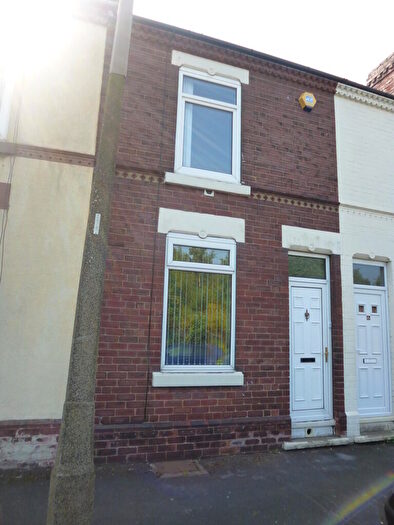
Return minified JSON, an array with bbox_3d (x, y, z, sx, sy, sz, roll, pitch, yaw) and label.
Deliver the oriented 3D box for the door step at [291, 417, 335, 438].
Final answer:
[{"bbox_3d":[1.624,2.405,5.506,0.802,0.233,0.180,5,-11,-19],"label":"door step"}]

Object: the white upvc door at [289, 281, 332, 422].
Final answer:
[{"bbox_3d":[1.644,1.285,5.685,0.864,2.059,0.070,5,-11,-19],"label":"white upvc door"}]

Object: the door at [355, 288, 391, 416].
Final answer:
[{"bbox_3d":[2.714,1.400,6.052,0.864,1.967,0.070,5,-11,-19],"label":"door"}]

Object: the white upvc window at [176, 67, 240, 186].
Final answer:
[{"bbox_3d":[0.175,-2.047,5.652,1.040,1.710,0.070,5,-11,-19],"label":"white upvc window"}]

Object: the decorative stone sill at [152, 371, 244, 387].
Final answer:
[{"bbox_3d":[0.014,1.515,4.946,1.251,0.166,0.150,5,-11,-19],"label":"decorative stone sill"}]

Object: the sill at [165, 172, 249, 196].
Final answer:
[{"bbox_3d":[0.152,-1.093,5.424,1.300,0.139,0.150,5,-11,-19],"label":"sill"}]

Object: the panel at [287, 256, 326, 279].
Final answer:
[{"bbox_3d":[1.686,0.071,5.894,0.709,0.329,0.030,5,-11,-19],"label":"panel"}]

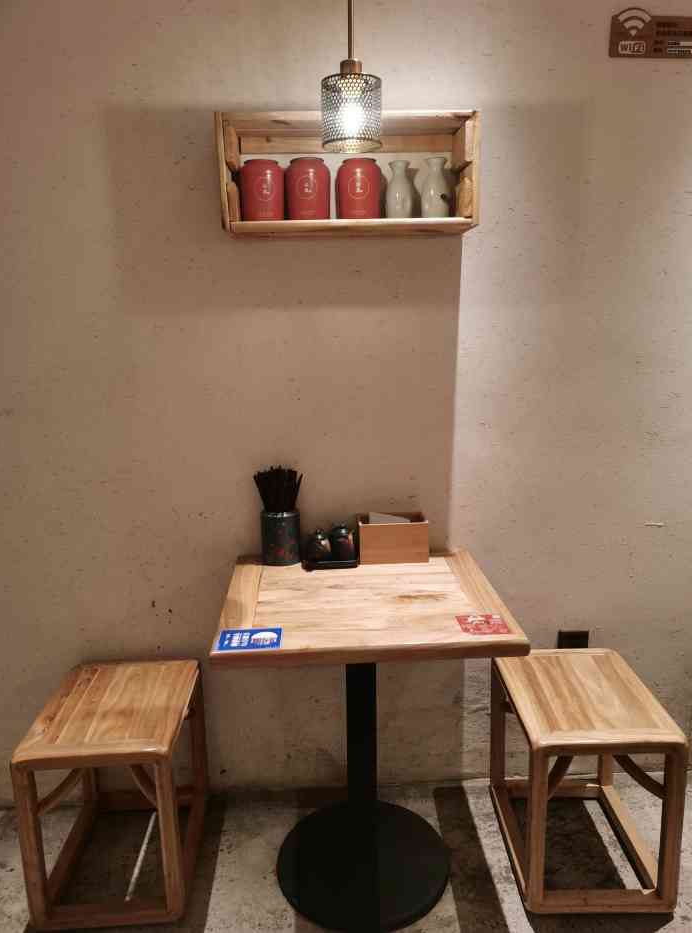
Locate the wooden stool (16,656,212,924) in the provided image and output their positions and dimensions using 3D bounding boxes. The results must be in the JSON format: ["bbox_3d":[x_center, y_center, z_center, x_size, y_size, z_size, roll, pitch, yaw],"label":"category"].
[{"bbox_3d":[-0.568,0.810,1.869,0.349,0.436,0.450,-2,11,-2],"label":"wooden stool"}]

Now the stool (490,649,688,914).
[{"bbox_3d":[0.593,0.783,1.881,0.348,0.436,0.459,-1,11,1],"label":"stool"}]

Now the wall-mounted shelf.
[{"bbox_3d":[0.005,-0.695,1.753,0.596,0.250,0.191,-2,11,-3],"label":"wall-mounted shelf"}]

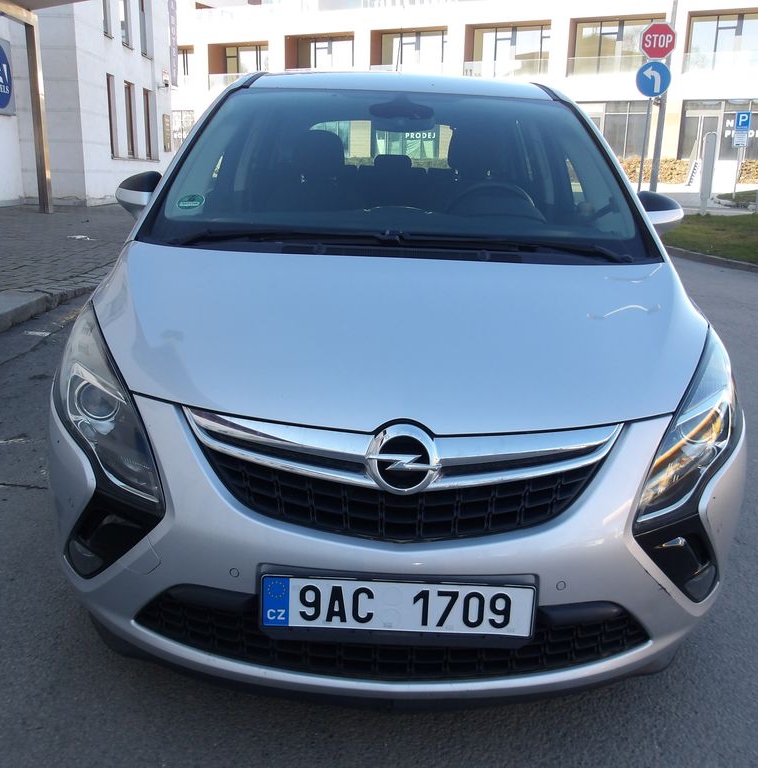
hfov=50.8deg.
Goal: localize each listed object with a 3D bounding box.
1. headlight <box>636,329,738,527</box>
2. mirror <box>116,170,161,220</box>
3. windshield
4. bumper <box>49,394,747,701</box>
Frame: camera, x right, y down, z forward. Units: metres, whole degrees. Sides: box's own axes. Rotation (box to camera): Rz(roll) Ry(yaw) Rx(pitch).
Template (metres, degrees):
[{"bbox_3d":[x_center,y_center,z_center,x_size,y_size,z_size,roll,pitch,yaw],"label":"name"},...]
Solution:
[{"bbox_3d":[0.720,0.077,1.887,0.365,0.380,0.540,2,14,1],"label":"headlight"},{"bbox_3d":[-0.850,-0.697,2.959,0.250,0.190,0.170,2,14,1],"label":"mirror"},{"bbox_3d":[0.067,-0.739,2.618,1.550,0.170,1.090,2,46,1],"label":"windshield"},{"bbox_3d":[0.037,0.308,1.831,1.800,0.590,0.630,2,14,1],"label":"bumper"}]

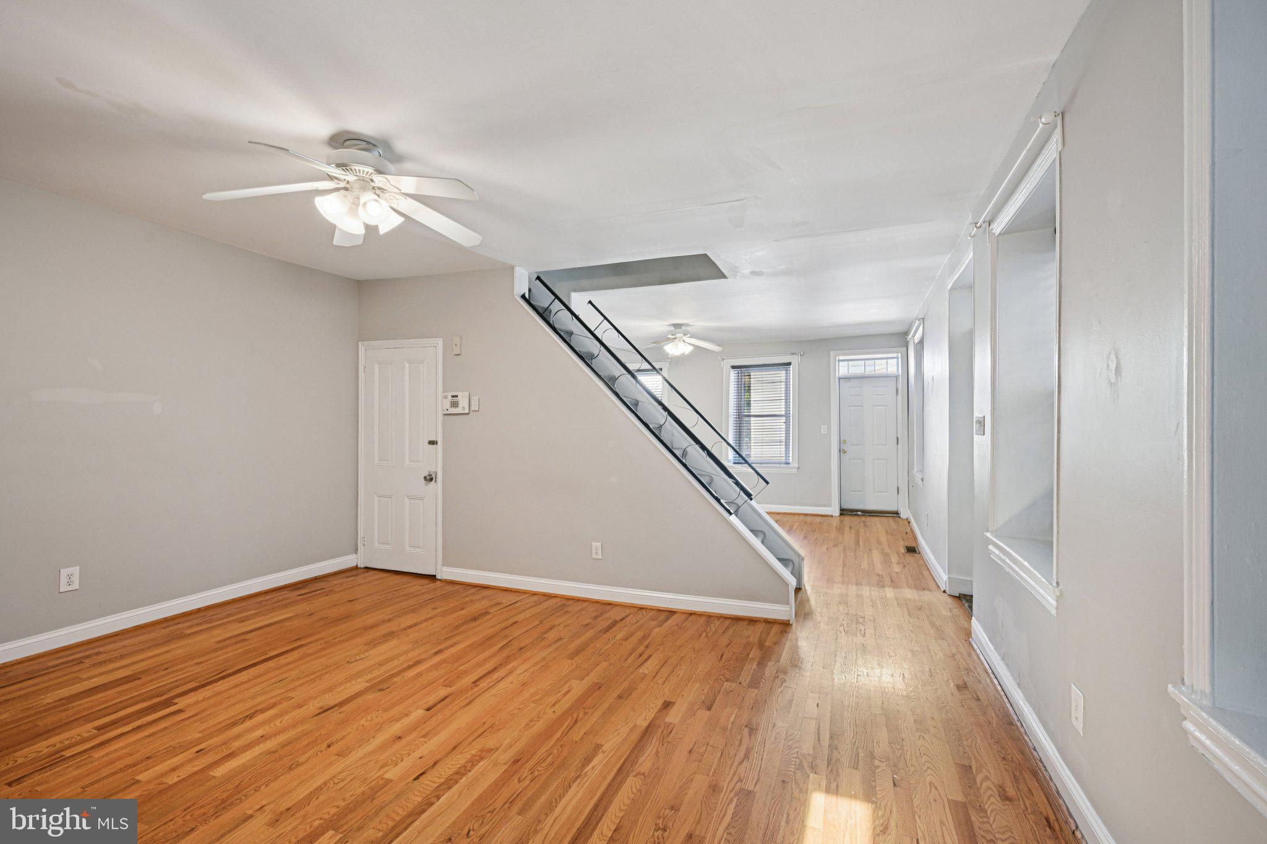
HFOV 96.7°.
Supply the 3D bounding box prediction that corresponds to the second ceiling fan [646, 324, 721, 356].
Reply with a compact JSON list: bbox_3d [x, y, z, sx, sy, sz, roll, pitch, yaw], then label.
[{"bbox_3d":[0.586,-1.041,7.249,1.270,0.420,1.270,0,0,22],"label":"second ceiling fan"}]

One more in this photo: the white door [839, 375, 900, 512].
[{"bbox_3d":[3.515,0.327,8.394,0.800,2.000,0.050,0,0,22],"label":"white door"}]

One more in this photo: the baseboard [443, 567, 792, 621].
[{"bbox_3d":[-0.300,1.305,4.322,2.900,0.105,0.020,0,0,22],"label":"baseboard"}]

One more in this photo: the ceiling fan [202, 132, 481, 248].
[{"bbox_3d":[-1.327,-1.126,2.716,1.290,0.430,1.290,0,0,22],"label":"ceiling fan"}]

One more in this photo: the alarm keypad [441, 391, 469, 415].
[{"bbox_3d":[-1.500,-0.159,4.789,0.265,0.175,0.045,0,0,22],"label":"alarm keypad"}]

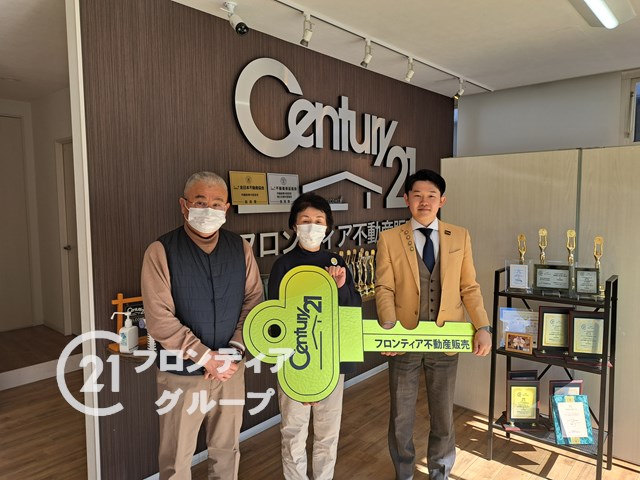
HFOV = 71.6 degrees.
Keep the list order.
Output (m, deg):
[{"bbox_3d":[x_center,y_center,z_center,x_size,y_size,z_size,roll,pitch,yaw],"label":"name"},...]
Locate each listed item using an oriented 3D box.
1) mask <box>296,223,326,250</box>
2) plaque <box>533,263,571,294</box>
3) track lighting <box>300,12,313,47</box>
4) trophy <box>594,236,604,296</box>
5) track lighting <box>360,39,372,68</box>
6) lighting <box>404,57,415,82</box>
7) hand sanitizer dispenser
[{"bbox_3d":[-0.037,-0.015,1.940,0.133,0.118,0.075,3,5,2],"label":"mask"},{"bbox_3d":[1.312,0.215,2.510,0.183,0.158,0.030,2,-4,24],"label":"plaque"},{"bbox_3d":[-0.075,-1.199,2.530,0.090,0.185,0.060,5,7,43],"label":"track lighting"},{"bbox_3d":[1.546,0.145,2.452,0.075,0.340,0.075,3,6,33],"label":"trophy"},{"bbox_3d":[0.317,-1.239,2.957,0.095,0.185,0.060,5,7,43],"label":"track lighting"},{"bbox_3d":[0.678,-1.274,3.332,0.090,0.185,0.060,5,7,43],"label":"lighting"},{"bbox_3d":[-0.949,0.448,2.156,0.065,0.190,0.138,2,5,29],"label":"hand sanitizer dispenser"}]

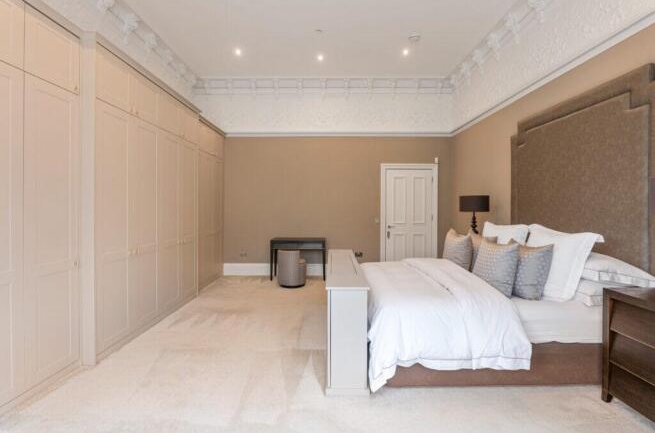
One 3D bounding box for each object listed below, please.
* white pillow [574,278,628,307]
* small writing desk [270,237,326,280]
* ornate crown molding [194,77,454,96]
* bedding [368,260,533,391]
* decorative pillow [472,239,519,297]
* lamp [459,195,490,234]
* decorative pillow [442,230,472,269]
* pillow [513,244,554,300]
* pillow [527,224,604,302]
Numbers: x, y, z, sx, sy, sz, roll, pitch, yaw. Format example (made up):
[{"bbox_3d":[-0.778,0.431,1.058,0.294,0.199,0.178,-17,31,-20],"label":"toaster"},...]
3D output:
[{"bbox_3d":[2.120,0.565,2.460,0.480,0.160,0.720,0,1,0],"label":"white pillow"},{"bbox_3d":[-0.540,0.815,5.560,1.020,0.750,0.400,0,1,0],"label":"small writing desk"},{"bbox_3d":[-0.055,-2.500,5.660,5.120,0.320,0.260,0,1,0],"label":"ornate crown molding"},{"bbox_3d":[0.890,0.885,2.920,1.180,0.680,1.800,0,1,0],"label":"bedding"},{"bbox_3d":[1.490,0.435,2.540,0.170,0.450,0.460,18,-1,-8],"label":"decorative pillow"},{"bbox_3d":[2.130,0.065,4.200,0.420,0.740,0.420,0,1,0],"label":"lamp"},{"bbox_3d":[1.530,0.383,3.400,0.170,0.450,0.460,15,0,-5],"label":"decorative pillow"},{"bbox_3d":[1.730,0.430,2.490,0.170,0.450,0.460,16,0,-5],"label":"pillow"},{"bbox_3d":[1.965,0.390,2.620,0.190,0.520,0.760,26,0,-3],"label":"pillow"}]

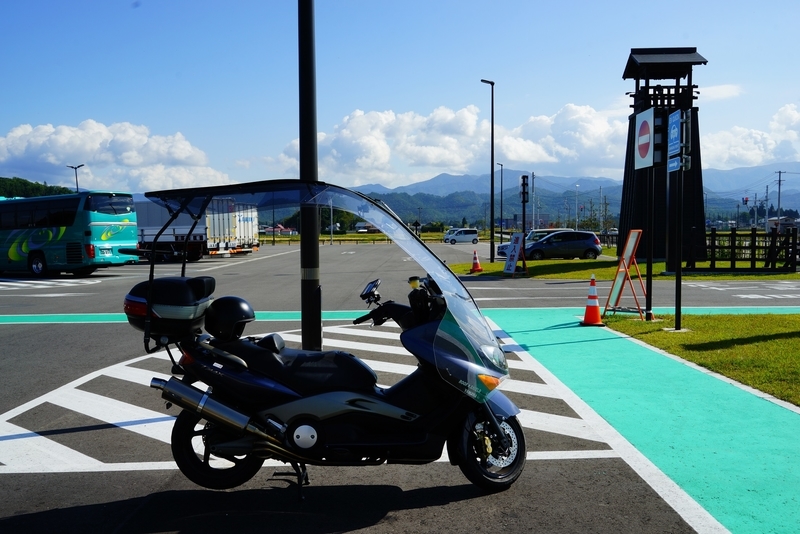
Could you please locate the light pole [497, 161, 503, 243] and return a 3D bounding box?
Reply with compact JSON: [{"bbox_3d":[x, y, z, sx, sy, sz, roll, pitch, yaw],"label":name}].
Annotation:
[{"bbox_3d":[10.005,-6.343,75.813,0.650,8.050,0.250,-1,3,-17],"label":"light pole"}]

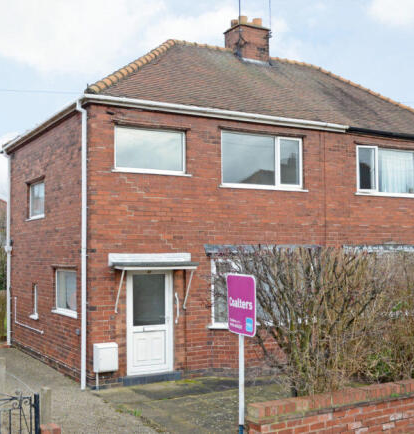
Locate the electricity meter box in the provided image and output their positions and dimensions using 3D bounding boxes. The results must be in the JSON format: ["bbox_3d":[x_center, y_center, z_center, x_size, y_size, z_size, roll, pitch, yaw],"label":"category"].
[{"bbox_3d":[-1.762,2.447,10.473,0.380,0.480,0.210,1,-4,-30],"label":"electricity meter box"}]

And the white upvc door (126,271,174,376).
[{"bbox_3d":[-1.045,1.922,11.178,0.945,1.970,0.100,1,-4,-31],"label":"white upvc door"}]

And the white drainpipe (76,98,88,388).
[{"bbox_3d":[-2.204,0.464,10.524,0.180,5.063,0.080,1,-4,-30],"label":"white drainpipe"}]

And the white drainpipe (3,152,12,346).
[{"bbox_3d":[-5.170,0.785,15.549,0.180,5.047,0.080,1,-4,-30],"label":"white drainpipe"}]

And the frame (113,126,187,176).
[{"bbox_3d":[-1.054,-1.238,11.378,1.480,0.880,0.110,1,-4,-31],"label":"frame"}]

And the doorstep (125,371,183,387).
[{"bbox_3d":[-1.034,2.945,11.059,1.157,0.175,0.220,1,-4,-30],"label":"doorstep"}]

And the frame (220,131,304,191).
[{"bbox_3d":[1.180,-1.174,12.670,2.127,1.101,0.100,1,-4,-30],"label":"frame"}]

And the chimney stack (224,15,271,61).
[{"bbox_3d":[1.104,-4.729,16.198,0.980,1.270,0.800,1,-4,-31],"label":"chimney stack"}]

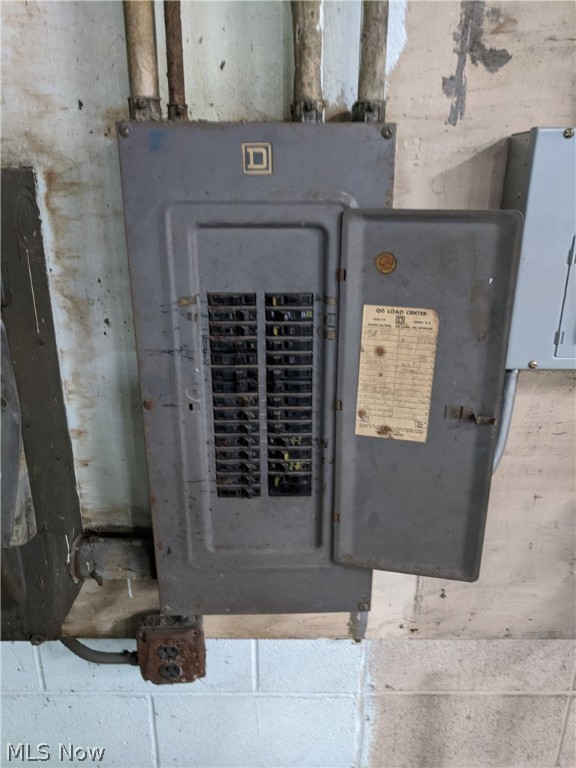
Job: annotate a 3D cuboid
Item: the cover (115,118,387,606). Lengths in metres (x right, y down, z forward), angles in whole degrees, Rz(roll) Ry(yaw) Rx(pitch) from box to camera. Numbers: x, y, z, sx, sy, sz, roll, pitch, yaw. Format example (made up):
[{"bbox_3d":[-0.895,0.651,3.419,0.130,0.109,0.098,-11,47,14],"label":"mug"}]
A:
[{"bbox_3d":[-0.034,0.016,0.771,0.309,0.663,0.055,-1,19,-1],"label":"cover"}]

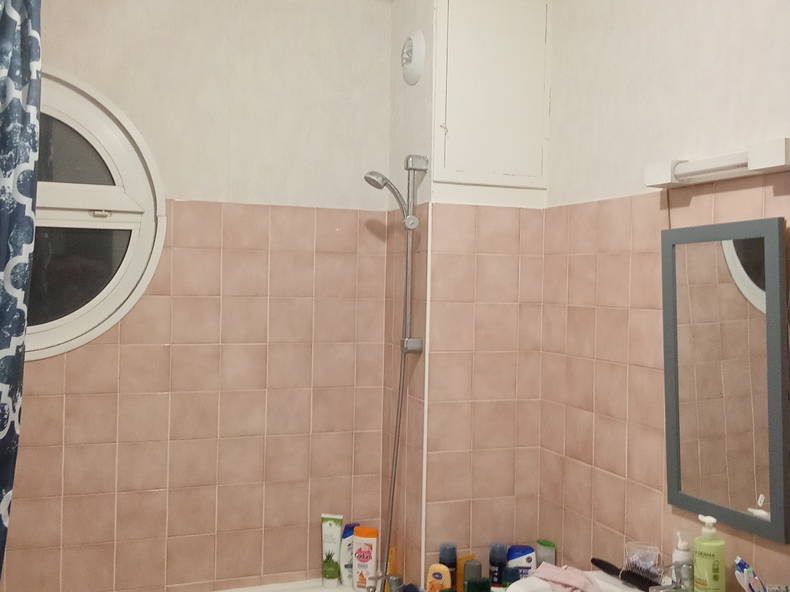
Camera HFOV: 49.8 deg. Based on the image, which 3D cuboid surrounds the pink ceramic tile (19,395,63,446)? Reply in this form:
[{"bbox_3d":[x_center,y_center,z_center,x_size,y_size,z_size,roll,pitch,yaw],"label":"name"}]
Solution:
[{"bbox_3d":[-1.058,0.372,2.525,0.149,0.149,0.009,1,1,-21],"label":"pink ceramic tile"}]

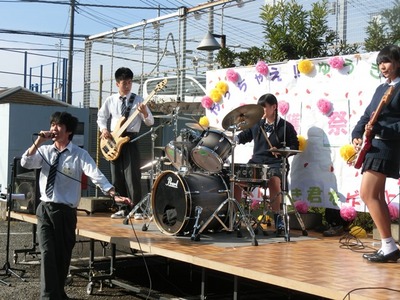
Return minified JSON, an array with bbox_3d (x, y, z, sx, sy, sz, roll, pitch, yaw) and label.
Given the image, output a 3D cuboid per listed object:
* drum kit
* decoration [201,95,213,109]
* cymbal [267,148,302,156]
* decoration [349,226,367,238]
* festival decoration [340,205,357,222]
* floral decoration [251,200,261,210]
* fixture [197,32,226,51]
[{"bbox_3d":[0.133,0.217,6.600,1.380,1.200,1.880,-1,2,-37],"label":"drum kit"},{"bbox_3d":[0.088,-0.560,7.900,0.120,0.150,0.150,-1,2,-37],"label":"decoration"},{"bbox_3d":[0.786,0.023,6.200,0.330,0.060,0.330,0,2,0],"label":"cymbal"},{"bbox_3d":[1.445,0.757,6.150,0.140,0.130,0.160,-1,2,-37],"label":"decoration"},{"bbox_3d":[1.399,0.597,6.300,0.130,0.160,0.160,-1,2,-37],"label":"festival decoration"},{"bbox_3d":[0.604,0.604,7.250,0.120,0.140,0.140,-1,2,-37],"label":"floral decoration"},{"bbox_3d":[0.177,-1.667,10.300,0.470,0.290,0.380,-1,2,-37],"label":"fixture"}]

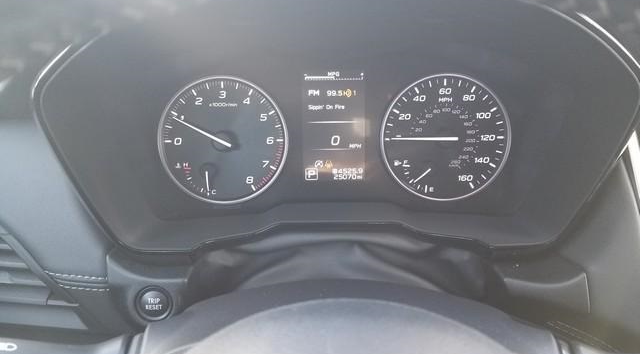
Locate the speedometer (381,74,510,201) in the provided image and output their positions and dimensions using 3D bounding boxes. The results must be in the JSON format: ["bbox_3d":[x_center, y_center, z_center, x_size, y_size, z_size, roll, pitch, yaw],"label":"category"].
[{"bbox_3d":[0.099,-0.031,0.378,0.102,0.101,0.015,-1,5,1],"label":"speedometer"}]

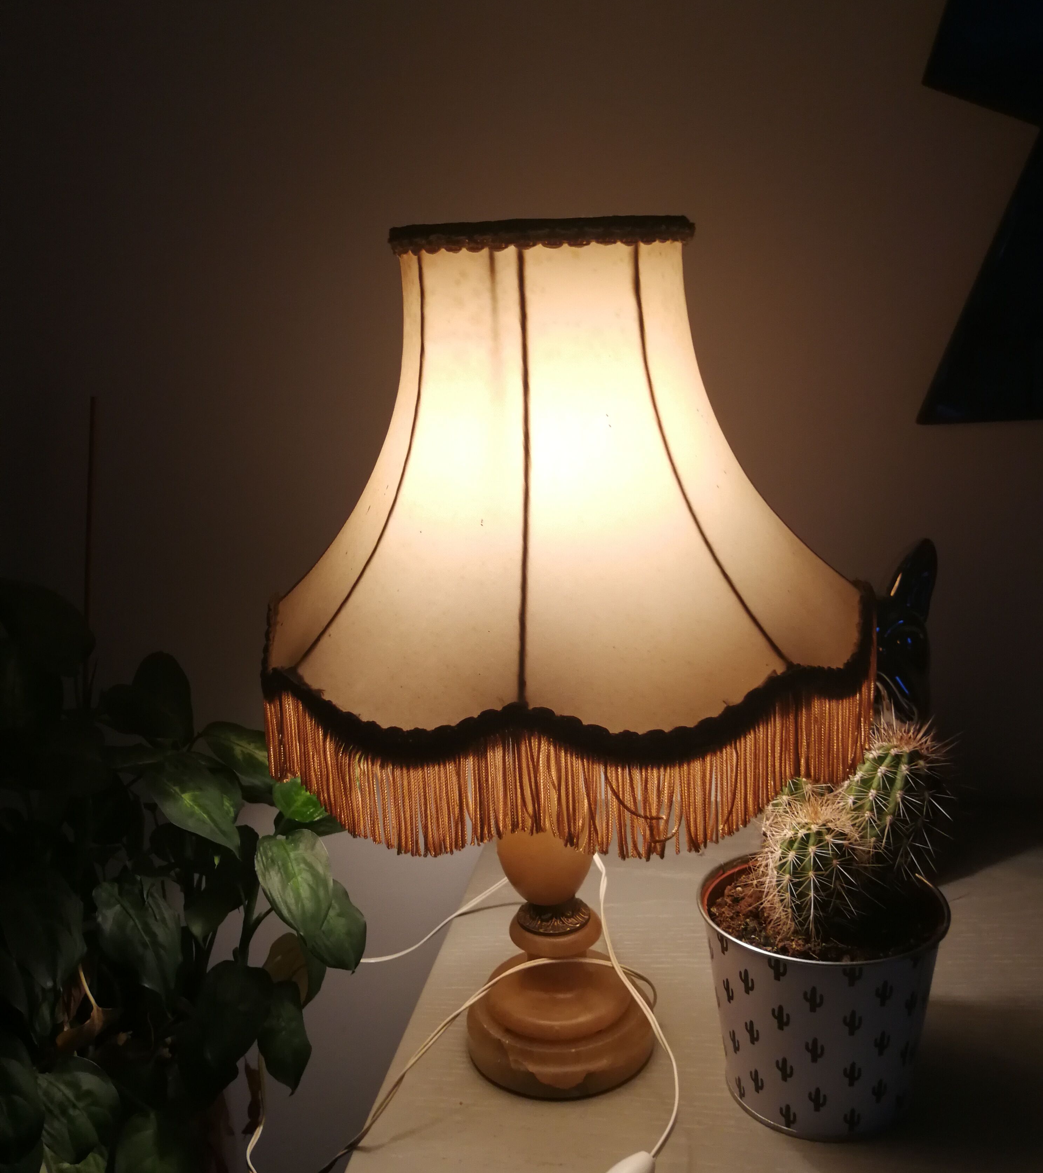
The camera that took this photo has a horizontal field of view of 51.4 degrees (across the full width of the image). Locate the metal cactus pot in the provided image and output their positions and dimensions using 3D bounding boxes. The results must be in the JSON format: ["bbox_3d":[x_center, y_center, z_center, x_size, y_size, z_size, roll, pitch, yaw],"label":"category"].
[{"bbox_3d":[0.158,0.215,0.575,0.126,0.106,0.126,-3,11,1],"label":"metal cactus pot"}]

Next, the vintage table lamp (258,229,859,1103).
[{"bbox_3d":[0.020,0.043,0.583,0.317,0.453,0.317,-3,11,0],"label":"vintage table lamp"}]

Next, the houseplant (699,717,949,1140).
[{"bbox_3d":[0.158,0.173,0.570,0.128,0.189,0.128,-3,11,0],"label":"houseplant"}]

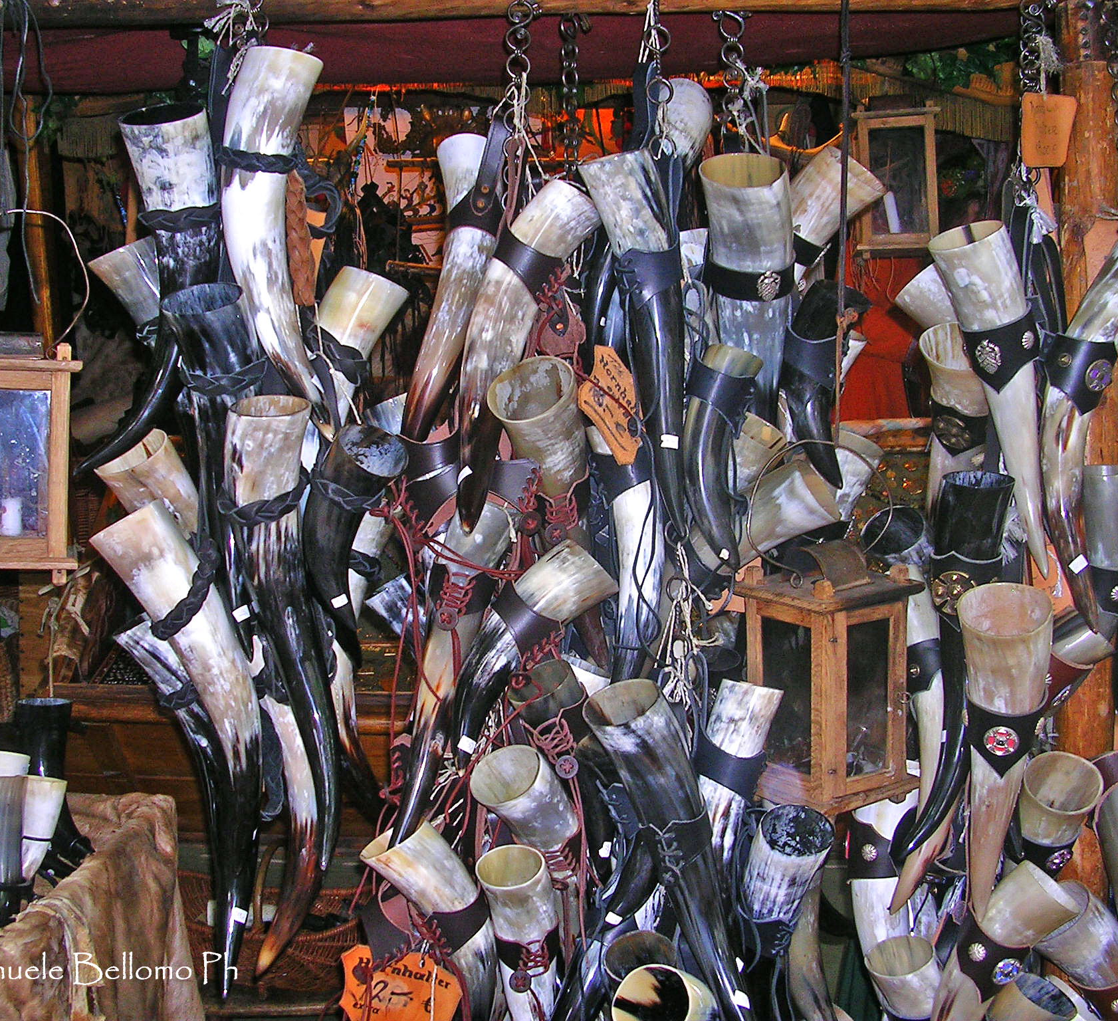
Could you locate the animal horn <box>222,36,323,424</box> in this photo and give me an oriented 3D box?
[{"bbox_3d":[-0.275,-0.260,1.460,0.104,0.382,0.083,-2,3,0],"label":"animal horn"}]

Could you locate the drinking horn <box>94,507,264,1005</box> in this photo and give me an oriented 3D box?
[{"bbox_3d":[-0.394,0.256,1.630,0.118,0.539,0.100,-19,11,-11],"label":"drinking horn"}]

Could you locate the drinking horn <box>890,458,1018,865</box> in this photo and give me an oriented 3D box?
[{"bbox_3d":[0.433,0.172,1.660,0.085,0.442,0.090,11,10,13],"label":"drinking horn"}]

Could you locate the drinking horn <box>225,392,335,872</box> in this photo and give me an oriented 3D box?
[{"bbox_3d":[-0.258,0.123,1.433,0.087,0.469,0.084,-4,9,0],"label":"drinking horn"}]

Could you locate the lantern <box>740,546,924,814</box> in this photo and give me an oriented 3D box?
[{"bbox_3d":[0.308,0.180,1.720,0.153,0.290,0.153,-7,10,-33],"label":"lantern"}]

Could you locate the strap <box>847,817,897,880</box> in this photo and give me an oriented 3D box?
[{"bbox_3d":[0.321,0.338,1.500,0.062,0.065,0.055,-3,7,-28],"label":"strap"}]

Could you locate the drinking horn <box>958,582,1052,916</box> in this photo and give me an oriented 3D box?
[{"bbox_3d":[0.403,0.227,1.375,0.087,0.328,0.086,-2,20,0],"label":"drinking horn"}]

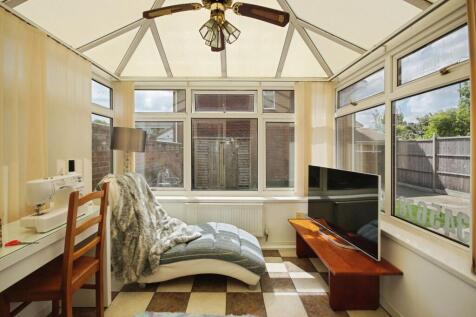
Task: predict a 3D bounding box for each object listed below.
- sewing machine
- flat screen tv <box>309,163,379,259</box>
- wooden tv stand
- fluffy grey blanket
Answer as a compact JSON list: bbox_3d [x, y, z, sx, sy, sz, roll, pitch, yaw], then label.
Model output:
[{"bbox_3d":[-1.070,0.232,1.181,0.180,0.275,0.390,0,2,-2],"label":"sewing machine"},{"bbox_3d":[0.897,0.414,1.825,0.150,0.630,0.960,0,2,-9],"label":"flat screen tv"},{"bbox_3d":[0.868,0.943,1.872,0.468,0.362,1.080,0,2,-2],"label":"wooden tv stand"},{"bbox_3d":[-0.815,0.602,1.975,0.790,0.920,0.570,0,2,-2],"label":"fluffy grey blanket"}]

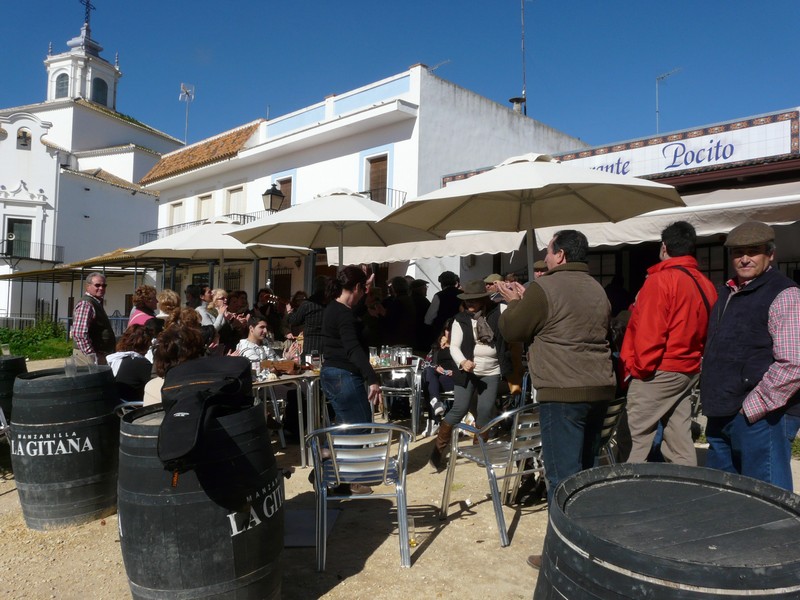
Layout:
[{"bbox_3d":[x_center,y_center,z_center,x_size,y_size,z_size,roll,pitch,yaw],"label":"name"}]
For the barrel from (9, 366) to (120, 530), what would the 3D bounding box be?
[{"bbox_3d":[-2.170,0.940,4.250,0.700,0.910,0.700,-3,-1,-27],"label":"barrel"}]

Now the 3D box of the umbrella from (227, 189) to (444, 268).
[{"bbox_3d":[-0.710,0.050,7.700,2.650,2.720,2.650,-1,-1,0],"label":"umbrella"}]

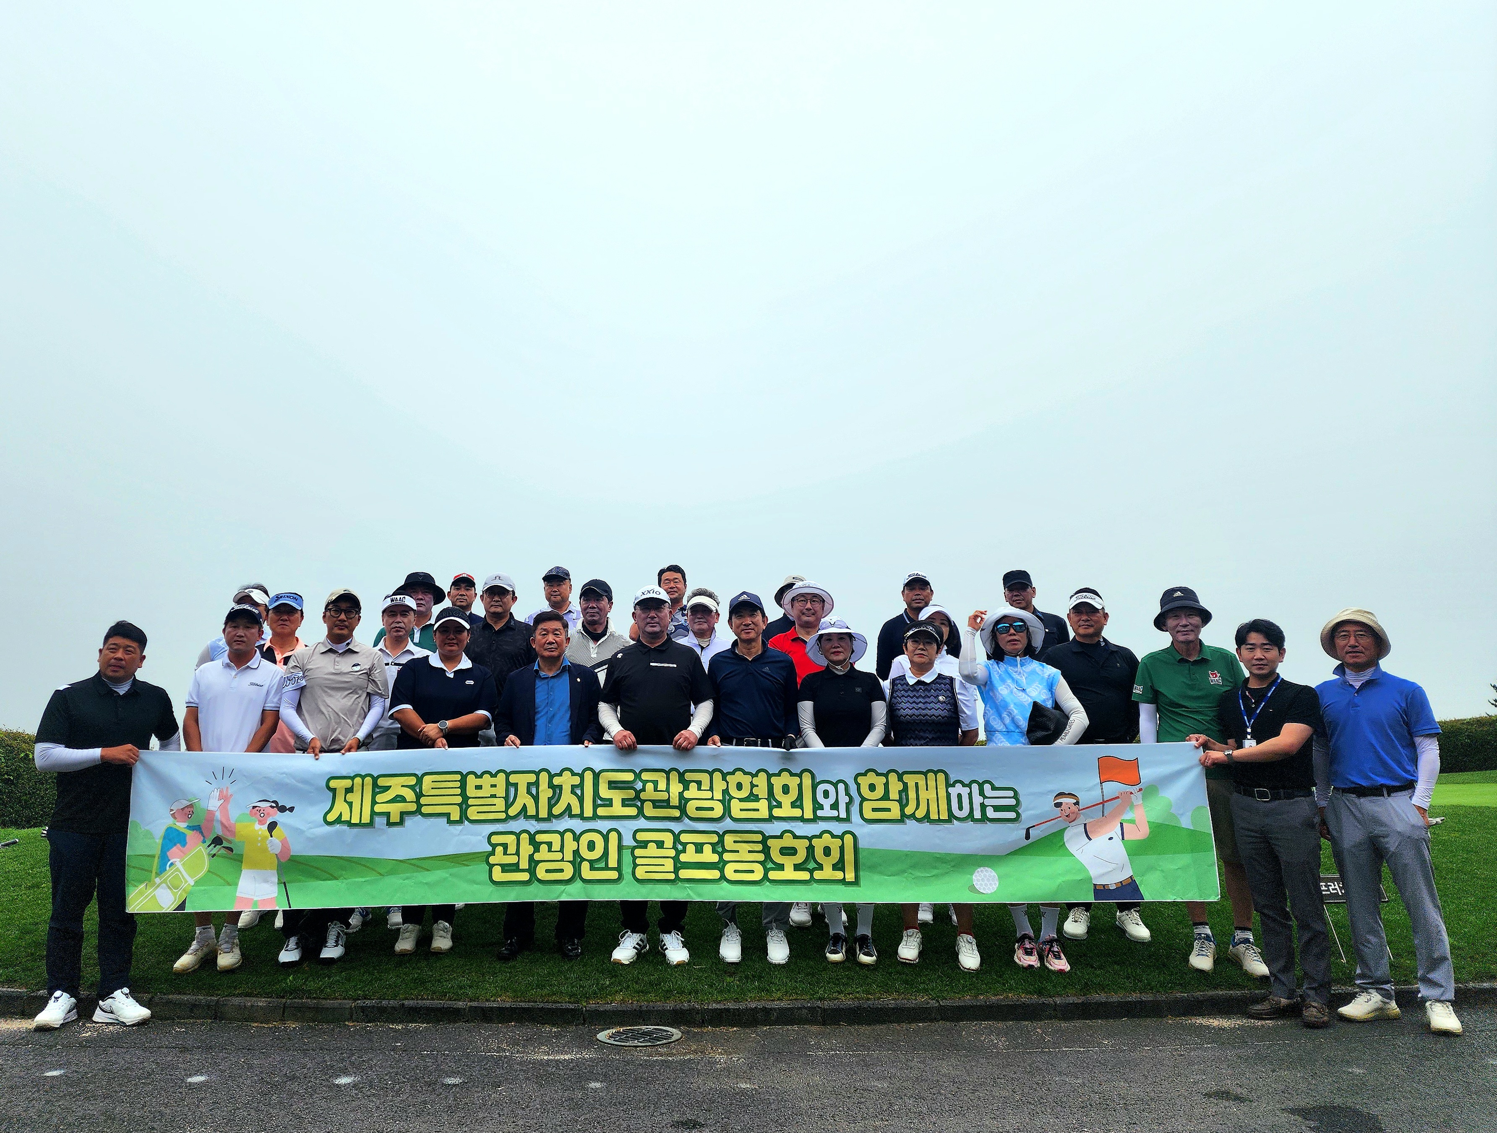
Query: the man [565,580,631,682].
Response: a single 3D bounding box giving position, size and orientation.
[{"bbox_3d":[-0.826,0.948,5.317,0.520,1.780,0.360,-1,-10,2],"label":"man"}]

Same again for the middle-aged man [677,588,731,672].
[{"bbox_3d":[-0.257,0.994,5.697,0.540,1.757,0.320,0,-11,0],"label":"middle-aged man"}]

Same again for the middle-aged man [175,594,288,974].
[{"bbox_3d":[-2.518,1.045,4.854,0.480,1.740,0.360,3,-10,-18],"label":"middle-aged man"}]

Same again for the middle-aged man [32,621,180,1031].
[{"bbox_3d":[-2.919,1.130,4.531,0.600,1.770,0.440,5,-11,-28],"label":"middle-aged man"}]

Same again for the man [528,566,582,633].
[{"bbox_3d":[-1.296,0.879,6.553,0.540,1.788,0.320,0,-11,-3],"label":"man"}]

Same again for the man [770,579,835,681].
[{"bbox_3d":[0.316,0.962,5.390,0.560,1.798,0.340,-1,-11,3],"label":"man"}]

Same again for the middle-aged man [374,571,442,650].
[{"bbox_3d":[-2.059,0.927,6.096,0.580,1.818,0.340,0,-11,-5],"label":"middle-aged man"}]

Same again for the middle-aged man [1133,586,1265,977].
[{"bbox_3d":[2.197,0.995,4.944,0.570,1.818,0.360,-2,-11,9],"label":"middle-aged man"}]

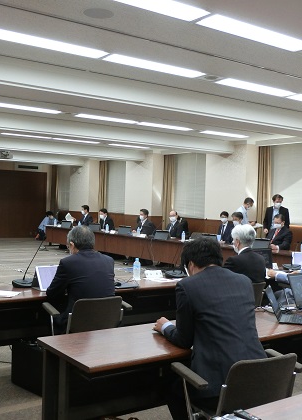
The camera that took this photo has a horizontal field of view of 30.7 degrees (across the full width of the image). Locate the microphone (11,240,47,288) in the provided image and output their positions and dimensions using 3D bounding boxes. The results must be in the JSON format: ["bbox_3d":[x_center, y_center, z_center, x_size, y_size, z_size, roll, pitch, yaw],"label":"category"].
[{"bbox_3d":[-1.078,0.463,4.879,0.350,0.440,0.200,2,1,39],"label":"microphone"}]

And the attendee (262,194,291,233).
[{"bbox_3d":[2.611,0.558,11.457,0.540,1.740,0.340,2,1,30],"label":"attendee"}]

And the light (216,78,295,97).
[{"bbox_3d":[1.363,-1.577,7.045,1.260,0.070,0.260,1,1,-36],"label":"light"}]

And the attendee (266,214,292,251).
[{"bbox_3d":[2.015,0.718,9.063,0.740,1.290,0.540,1,1,-36],"label":"attendee"}]

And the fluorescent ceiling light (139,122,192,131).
[{"bbox_3d":[0.307,-1.623,10.746,1.230,0.060,0.260,1,1,-36],"label":"fluorescent ceiling light"}]

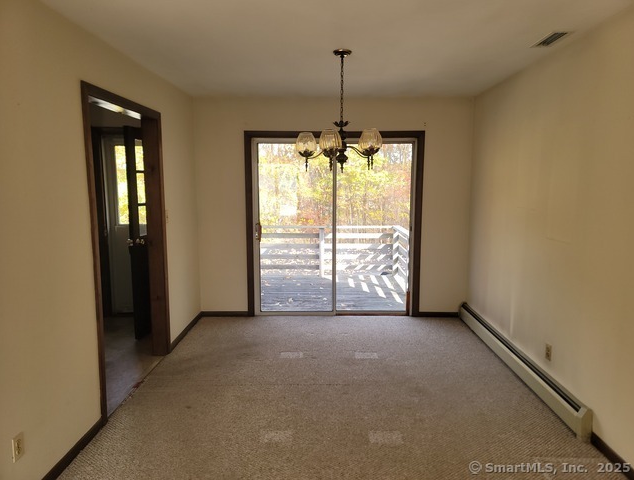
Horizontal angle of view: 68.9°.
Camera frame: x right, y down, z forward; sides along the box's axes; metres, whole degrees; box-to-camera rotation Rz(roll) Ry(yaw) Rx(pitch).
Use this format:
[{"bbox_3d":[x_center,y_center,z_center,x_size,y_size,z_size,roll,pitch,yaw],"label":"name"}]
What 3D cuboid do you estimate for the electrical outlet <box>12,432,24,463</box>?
[{"bbox_3d":[-1.355,0.935,2.097,0.012,0.114,0.070,0,8,1],"label":"electrical outlet"}]

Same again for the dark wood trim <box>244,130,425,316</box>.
[{"bbox_3d":[0.189,-0.152,5.148,1.948,2.063,0.105,0,8,1],"label":"dark wood trim"}]

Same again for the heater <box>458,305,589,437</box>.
[{"bbox_3d":[1.636,0.958,3.988,0.073,0.168,2.487,0,8,1],"label":"heater"}]

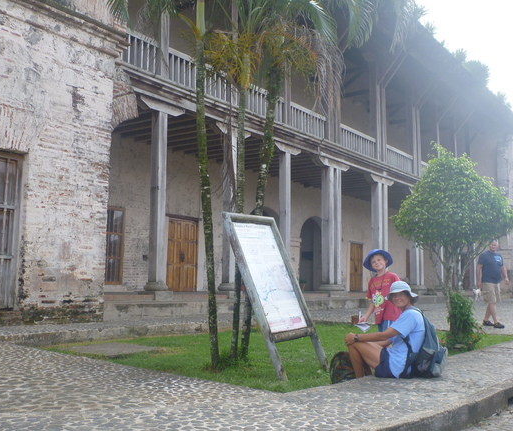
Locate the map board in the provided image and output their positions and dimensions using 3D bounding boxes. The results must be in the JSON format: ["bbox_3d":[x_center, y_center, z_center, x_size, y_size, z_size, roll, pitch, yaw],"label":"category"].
[{"bbox_3d":[0.201,0.761,6.002,0.100,1.730,0.820,-31,-23,30],"label":"map board"}]

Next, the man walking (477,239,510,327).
[{"bbox_3d":[4.734,1.363,12.095,0.580,1.760,0.500,5,-7,-33],"label":"man walking"}]

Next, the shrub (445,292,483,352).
[{"bbox_3d":[2.783,1.432,8.000,0.500,0.820,0.500,-4,-8,37],"label":"shrub"}]

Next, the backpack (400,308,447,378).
[{"bbox_3d":[1.523,1.169,5.420,0.280,0.560,0.340,-4,-8,37],"label":"backpack"}]

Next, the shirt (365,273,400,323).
[{"bbox_3d":[1.274,0.833,6.000,0.380,0.530,0.240,-4,-8,39],"label":"shirt"}]

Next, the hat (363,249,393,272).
[{"bbox_3d":[1.224,0.452,6.000,0.300,0.150,0.310,-11,-32,19],"label":"hat"}]

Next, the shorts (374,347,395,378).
[{"bbox_3d":[1.206,1.314,5.420,0.360,0.270,0.360,-4,-8,37],"label":"shorts"}]

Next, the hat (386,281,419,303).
[{"bbox_3d":[1.323,0.691,5.400,0.270,0.170,0.290,8,-6,1],"label":"hat"}]

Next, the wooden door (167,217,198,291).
[{"bbox_3d":[-2.290,1.207,18.500,0.100,2.300,1.270,-4,-8,37],"label":"wooden door"}]

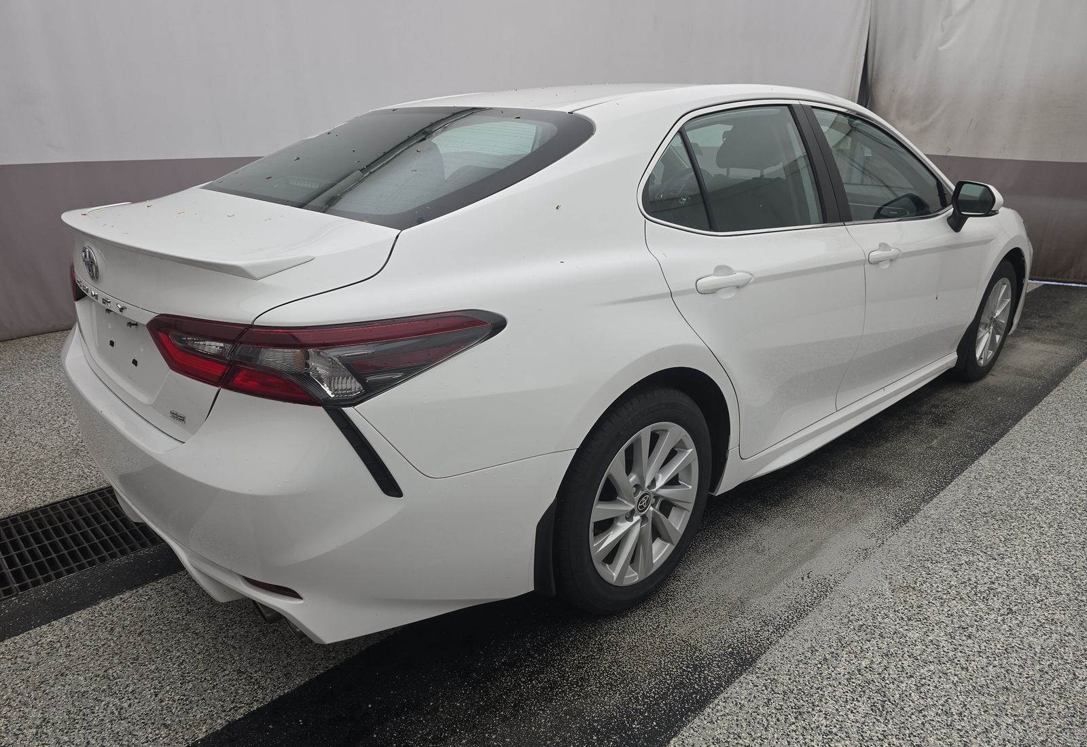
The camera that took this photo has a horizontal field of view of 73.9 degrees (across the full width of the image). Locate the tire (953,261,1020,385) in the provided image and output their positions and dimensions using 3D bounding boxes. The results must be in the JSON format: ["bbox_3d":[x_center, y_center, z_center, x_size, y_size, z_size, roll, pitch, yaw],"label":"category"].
[{"bbox_3d":[2.305,-0.290,3.860,0.660,0.660,0.220,-17,26,-40],"label":"tire"}]

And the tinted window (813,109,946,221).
[{"bbox_3d":[1.331,-0.809,2.799,0.930,0.440,0.070,-17,4,-40],"label":"tinted window"}]

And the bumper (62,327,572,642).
[{"bbox_3d":[-0.825,0.123,2.112,0.810,0.610,1.820,-17,26,-40],"label":"bumper"}]

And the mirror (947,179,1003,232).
[{"bbox_3d":[1.770,-0.679,2.963,0.170,0.200,0.210,-17,26,-40],"label":"mirror"}]

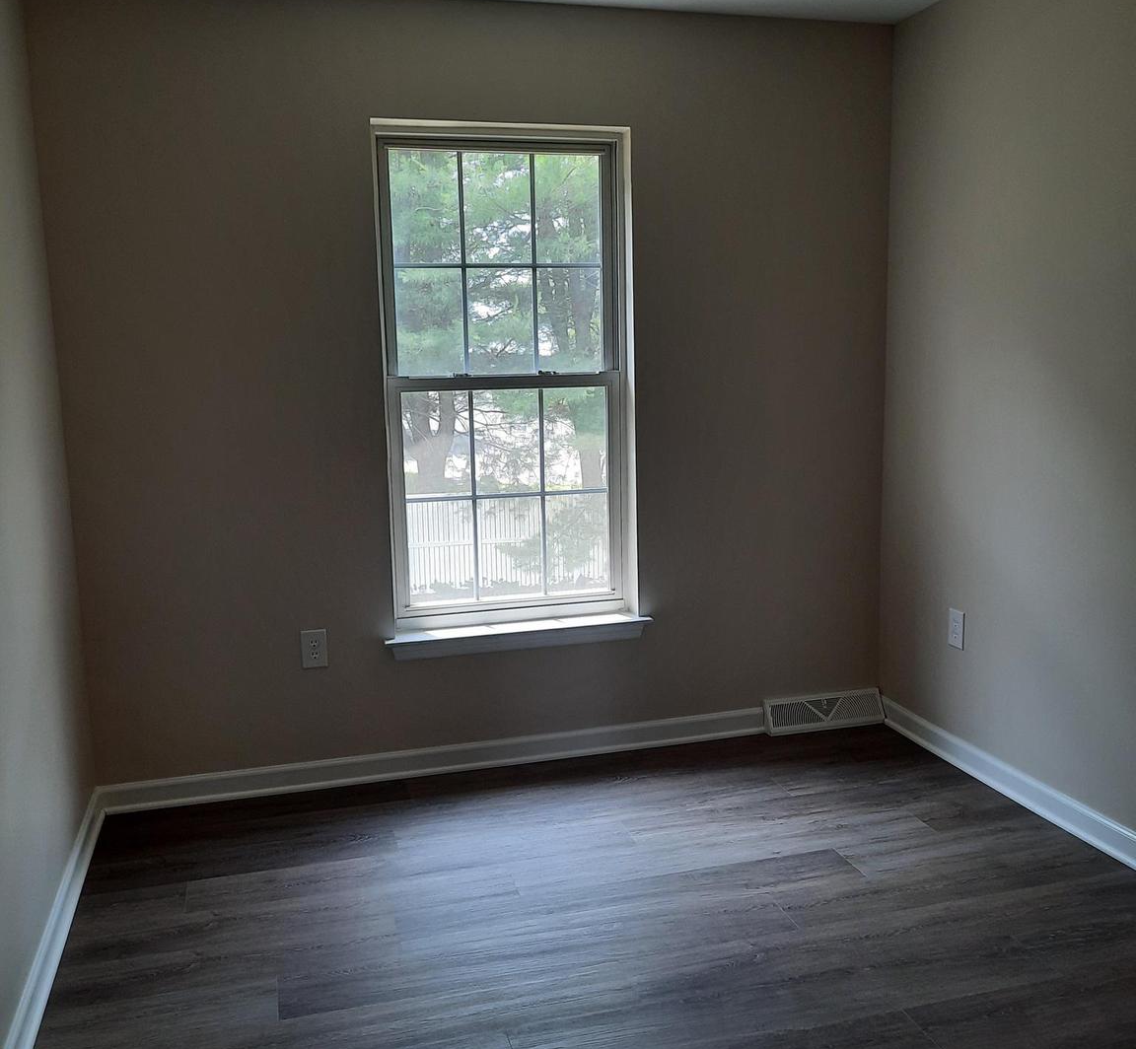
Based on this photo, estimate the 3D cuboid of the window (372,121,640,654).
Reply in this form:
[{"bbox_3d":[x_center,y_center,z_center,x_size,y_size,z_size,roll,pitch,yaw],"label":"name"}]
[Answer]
[{"bbox_3d":[-0.188,-0.454,3.555,0.827,1.606,0.104,-4,9,-15],"label":"window"}]

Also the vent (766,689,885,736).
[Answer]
[{"bbox_3d":[0.935,0.682,3.970,0.452,0.111,0.060,-4,9,-15],"label":"vent"}]

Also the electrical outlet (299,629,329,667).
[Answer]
[{"bbox_3d":[-0.798,0.394,3.454,0.077,0.120,0.009,-4,9,-15],"label":"electrical outlet"}]

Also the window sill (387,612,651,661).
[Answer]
[{"bbox_3d":[-0.163,0.371,3.676,0.905,0.067,0.128,-4,9,-15],"label":"window sill"}]

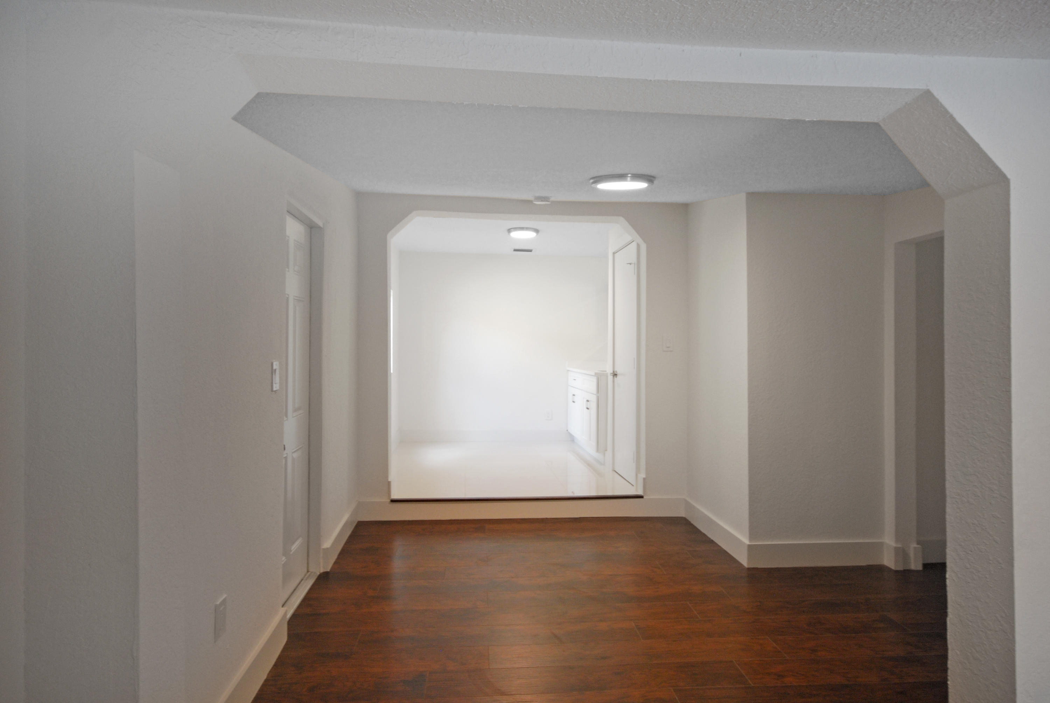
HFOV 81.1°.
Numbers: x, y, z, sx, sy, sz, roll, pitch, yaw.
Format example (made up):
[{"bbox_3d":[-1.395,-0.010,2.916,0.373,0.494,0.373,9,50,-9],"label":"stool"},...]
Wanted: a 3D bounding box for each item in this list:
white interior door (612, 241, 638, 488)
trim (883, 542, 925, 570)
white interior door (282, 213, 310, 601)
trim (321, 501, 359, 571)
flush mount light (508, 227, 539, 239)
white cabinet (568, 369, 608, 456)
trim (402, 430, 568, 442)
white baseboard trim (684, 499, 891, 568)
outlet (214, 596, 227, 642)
[{"bbox_3d":[0.894,0.099,5.395,0.045,2.025,0.683,0,1,-5],"label":"white interior door"},{"bbox_3d":[2.258,1.218,3.657,0.182,0.141,0.108,0,0,-5],"label":"trim"},{"bbox_3d":[-1.234,0.285,3.163,0.040,2.005,0.785,0,0,-5],"label":"white interior door"},{"bbox_3d":[-1.202,1.202,4.069,0.030,0.141,1.041,0,0,-5],"label":"trim"},{"bbox_3d":[-0.014,-1.191,6.161,0.300,0.064,0.300,0,0,-5],"label":"flush mount light"},{"bbox_3d":[0.931,0.678,6.942,0.610,0.910,1.664,0,0,-5],"label":"white cabinet"},{"bbox_3d":[-0.468,1.057,7.668,2.184,0.141,0.018,0,0,-5],"label":"trim"},{"bbox_3d":[1.692,1.216,4.242,0.870,0.141,1.162,0,0,-5],"label":"white baseboard trim"},{"bbox_3d":[-1.009,0.891,2.037,0.009,0.122,0.082,0,0,-5],"label":"outlet"}]

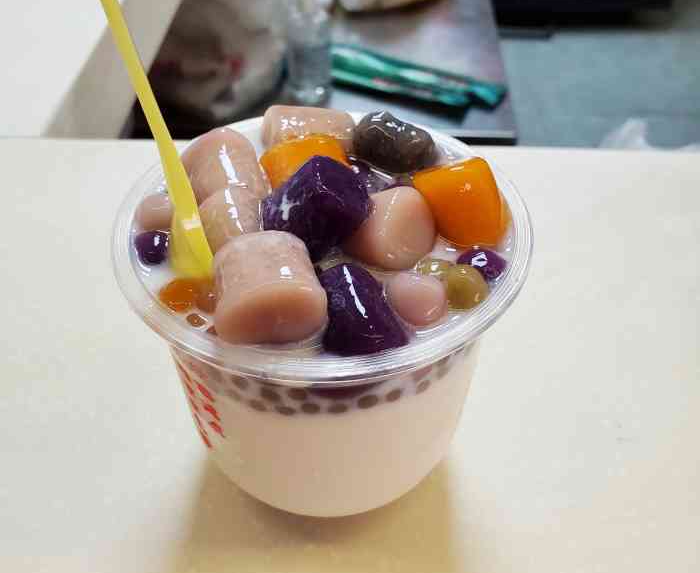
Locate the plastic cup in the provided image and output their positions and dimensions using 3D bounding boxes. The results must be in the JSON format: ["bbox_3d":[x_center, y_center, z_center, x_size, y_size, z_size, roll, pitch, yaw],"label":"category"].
[{"bbox_3d":[-0.007,0.012,0.230,0.117,0.089,0.117,0,45,0],"label":"plastic cup"}]

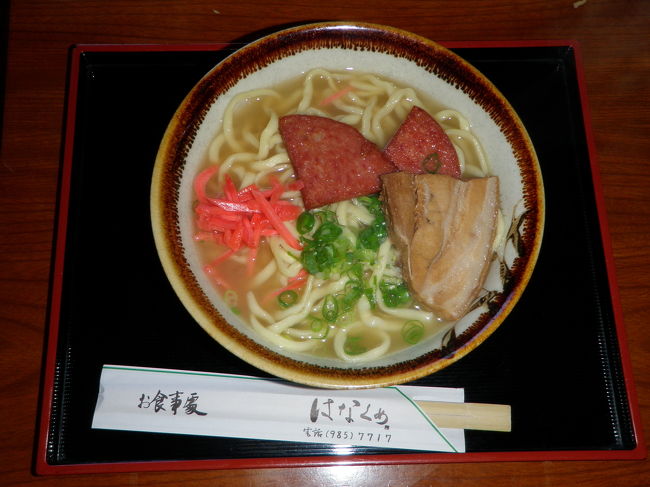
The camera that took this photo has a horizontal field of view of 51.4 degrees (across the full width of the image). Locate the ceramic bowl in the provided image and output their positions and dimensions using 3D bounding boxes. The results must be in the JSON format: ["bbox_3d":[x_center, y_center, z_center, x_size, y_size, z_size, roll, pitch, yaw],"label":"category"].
[{"bbox_3d":[0.011,-0.015,0.355,0.185,0.076,0.185,0,73,-1],"label":"ceramic bowl"}]

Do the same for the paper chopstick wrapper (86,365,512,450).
[{"bbox_3d":[-0.011,0.088,0.358,0.220,0.007,0.033,4,73,0],"label":"paper chopstick wrapper"}]

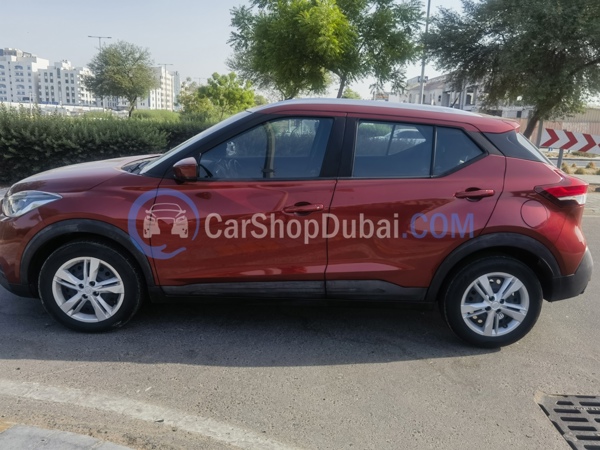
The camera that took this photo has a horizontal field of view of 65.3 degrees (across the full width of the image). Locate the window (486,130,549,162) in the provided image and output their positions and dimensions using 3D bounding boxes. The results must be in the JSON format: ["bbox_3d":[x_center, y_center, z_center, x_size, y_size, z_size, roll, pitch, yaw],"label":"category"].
[{"bbox_3d":[1.387,-0.500,2.998,0.440,0.210,0.080,3,-4,-8],"label":"window"}]

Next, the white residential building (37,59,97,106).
[{"bbox_3d":[-110.059,-65.673,223.018,19.200,18.700,22.000,3,13,0],"label":"white residential building"}]

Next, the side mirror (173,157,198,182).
[{"bbox_3d":[-0.674,-0.329,2.775,0.120,0.150,0.200,2,13,-1],"label":"side mirror"}]

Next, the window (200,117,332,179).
[{"bbox_3d":[-0.204,-0.480,2.920,0.810,0.410,0.050,2,-4,-1],"label":"window"}]

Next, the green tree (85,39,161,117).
[{"bbox_3d":[-15.407,-12.275,40.422,6.400,6.900,6.400,-2,14,-20],"label":"green tree"}]

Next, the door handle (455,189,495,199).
[{"bbox_3d":[1.074,-0.185,2.863,0.235,0.056,0.060,2,13,-1],"label":"door handle"}]

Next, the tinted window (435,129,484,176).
[{"bbox_3d":[1.001,-0.448,2.939,0.320,0.320,0.040,2,-4,-1],"label":"tinted window"}]

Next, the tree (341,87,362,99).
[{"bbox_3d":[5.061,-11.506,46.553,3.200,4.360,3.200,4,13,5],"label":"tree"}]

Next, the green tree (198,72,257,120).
[{"bbox_3d":[-4.214,-6.959,27.173,3.360,3.620,3.360,0,13,-9],"label":"green tree"}]

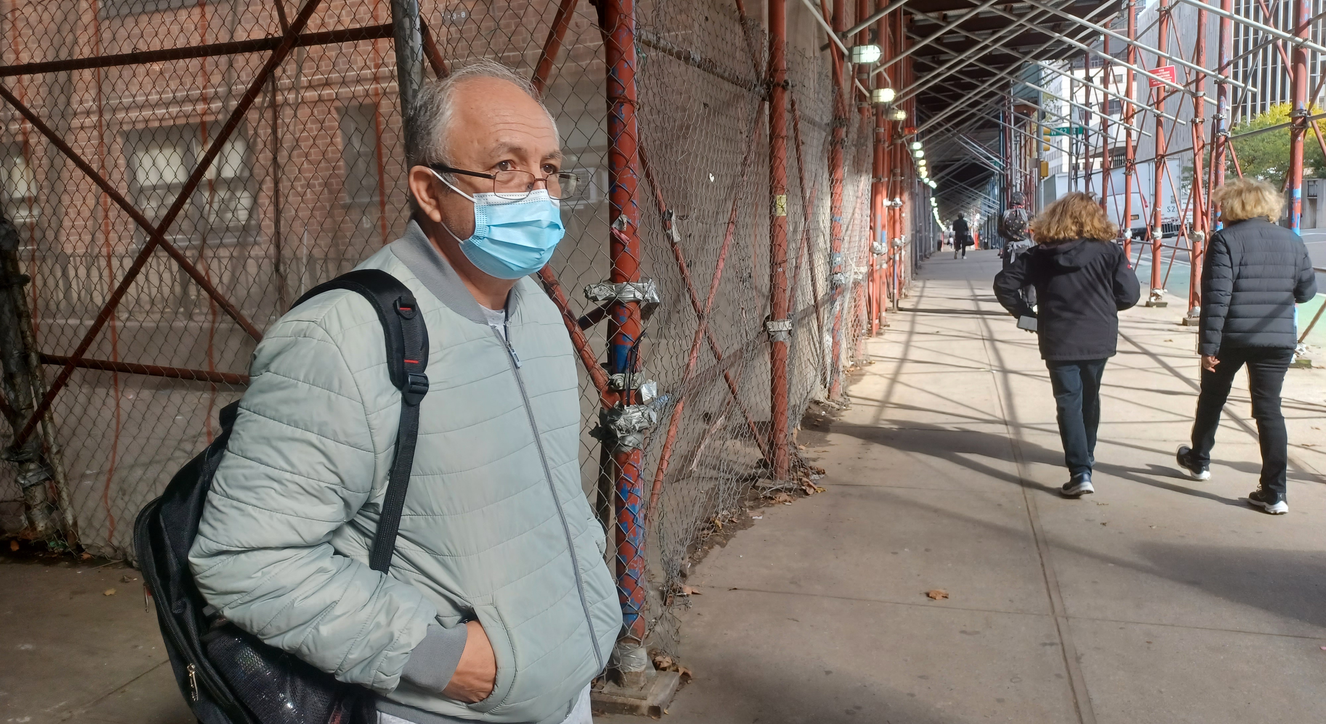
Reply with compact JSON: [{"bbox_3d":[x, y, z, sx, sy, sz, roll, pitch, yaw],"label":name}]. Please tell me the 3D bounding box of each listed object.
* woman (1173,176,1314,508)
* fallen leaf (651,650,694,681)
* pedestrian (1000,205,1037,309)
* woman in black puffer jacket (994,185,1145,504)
[{"bbox_3d":[3.034,-0.109,4.959,0.580,1.660,0.620,-1,9,17],"label":"woman"},{"bbox_3d":[0.035,1.032,3.251,0.140,0.055,0.120,-3,8,0],"label":"fallen leaf"},{"bbox_3d":[5.057,-1.437,13.608,0.580,1.780,0.450,-1,9,17],"label":"pedestrian"},{"bbox_3d":[2.270,-0.123,5.345,0.760,1.630,0.500,-1,9,17],"label":"woman in black puffer jacket"}]

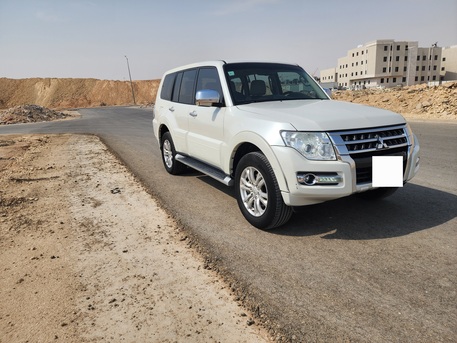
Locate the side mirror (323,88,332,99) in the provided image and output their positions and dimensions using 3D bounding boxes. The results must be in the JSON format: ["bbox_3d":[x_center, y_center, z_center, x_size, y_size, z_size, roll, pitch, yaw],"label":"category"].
[{"bbox_3d":[1.413,-1.095,4.390,0.250,0.200,0.150,-9,15,-27],"label":"side mirror"}]

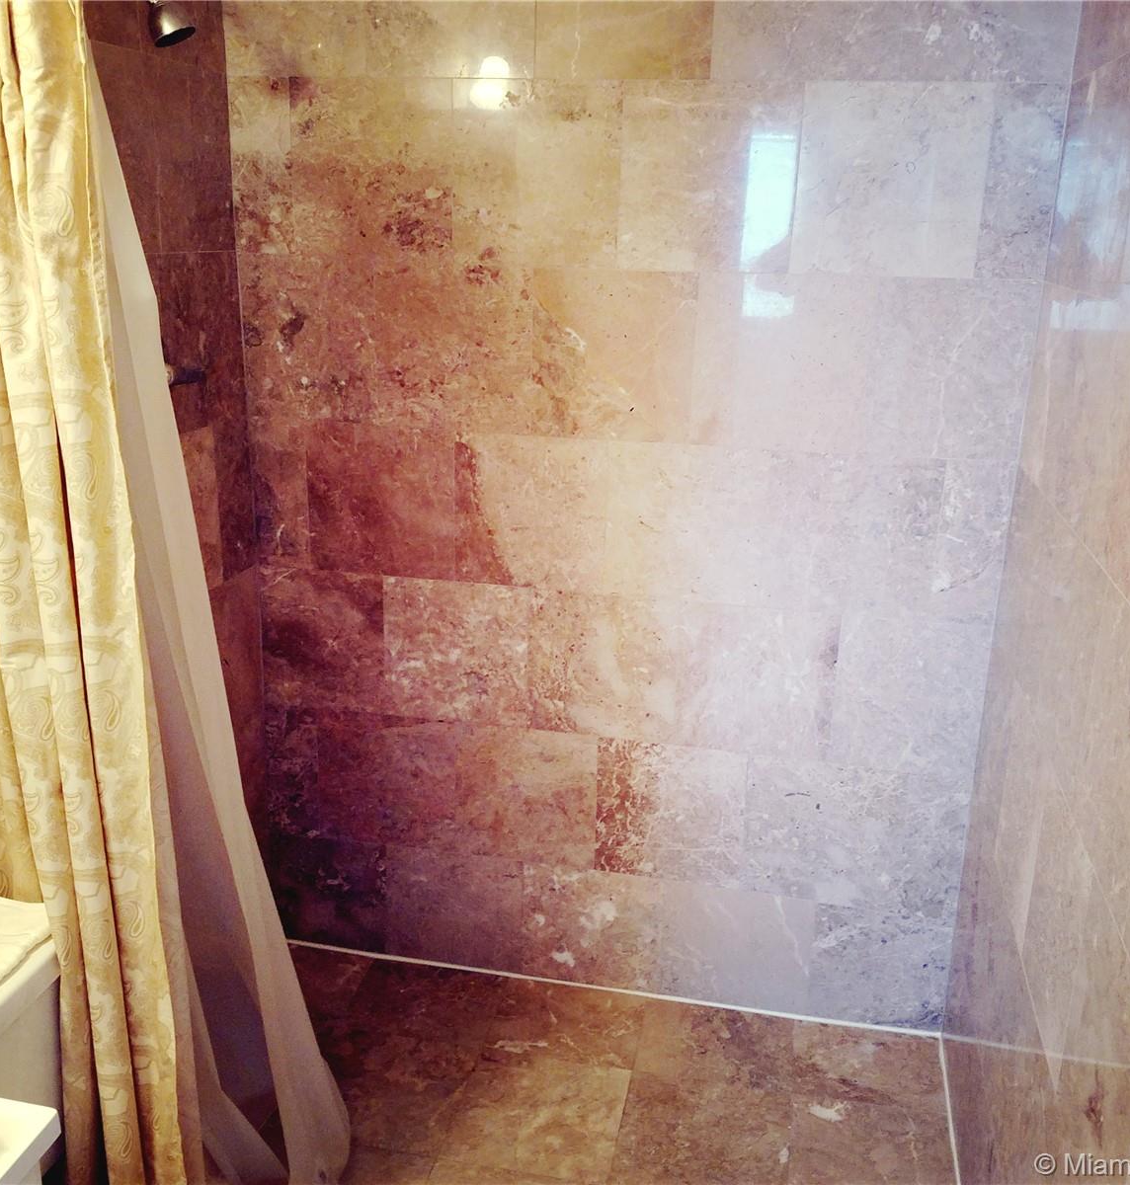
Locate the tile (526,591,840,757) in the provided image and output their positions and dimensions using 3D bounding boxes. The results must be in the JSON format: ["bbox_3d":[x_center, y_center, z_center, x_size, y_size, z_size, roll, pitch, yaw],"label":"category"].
[{"bbox_3d":[0.221,0.160,2.323,0.610,0.305,0.012,5,18,11],"label":"tile"}]

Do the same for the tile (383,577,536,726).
[{"bbox_3d":[-0.224,0.124,2.428,0.305,0.305,0.014,5,18,10],"label":"tile"}]

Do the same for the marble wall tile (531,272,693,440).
[{"bbox_3d":[0.086,-0.434,2.168,0.305,0.305,0.012,5,18,11],"label":"marble wall tile"}]

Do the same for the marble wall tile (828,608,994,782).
[{"bbox_3d":[0.652,0.197,2.239,0.271,0.305,0.012,5,18,11],"label":"marble wall tile"}]

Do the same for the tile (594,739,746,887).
[{"bbox_3d":[0.218,0.451,2.442,0.305,0.306,0.014,5,18,10],"label":"tile"}]

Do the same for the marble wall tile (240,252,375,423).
[{"bbox_3d":[-0.491,-0.483,2.292,0.268,0.308,0.014,5,18,10],"label":"marble wall tile"}]

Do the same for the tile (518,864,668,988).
[{"bbox_3d":[0.059,0.718,2.533,0.305,0.282,0.012,5,18,11],"label":"tile"}]

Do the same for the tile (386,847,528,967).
[{"bbox_3d":[-0.241,0.691,2.610,0.311,0.276,0.014,5,18,10],"label":"tile"}]

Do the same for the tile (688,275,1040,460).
[{"bbox_3d":[0.517,-0.398,2.084,0.576,0.305,0.012,5,18,11],"label":"tile"}]

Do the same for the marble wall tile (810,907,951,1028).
[{"bbox_3d":[0.648,0.763,2.453,0.281,0.276,0.014,5,18,10],"label":"marble wall tile"}]

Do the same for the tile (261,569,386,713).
[{"bbox_3d":[-0.508,0.098,2.465,0.272,0.305,0.012,5,18,11],"label":"tile"}]

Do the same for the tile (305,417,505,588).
[{"bbox_3d":[-0.331,-0.178,2.340,0.375,0.305,0.012,5,18,11],"label":"tile"}]

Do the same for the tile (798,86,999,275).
[{"bbox_3d":[0.546,-0.697,2.015,0.305,0.314,0.014,5,18,10],"label":"tile"}]

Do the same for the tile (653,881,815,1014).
[{"bbox_3d":[0.357,0.743,2.474,0.305,0.282,0.012,5,18,11],"label":"tile"}]

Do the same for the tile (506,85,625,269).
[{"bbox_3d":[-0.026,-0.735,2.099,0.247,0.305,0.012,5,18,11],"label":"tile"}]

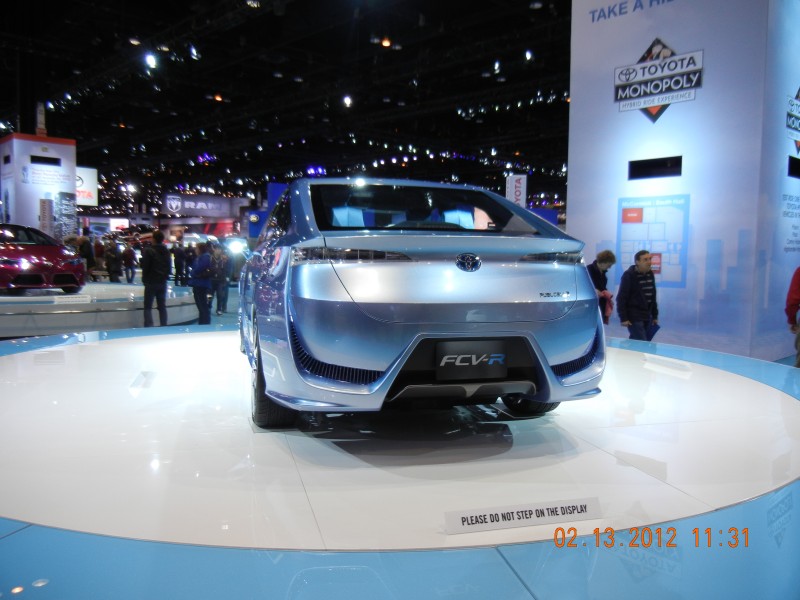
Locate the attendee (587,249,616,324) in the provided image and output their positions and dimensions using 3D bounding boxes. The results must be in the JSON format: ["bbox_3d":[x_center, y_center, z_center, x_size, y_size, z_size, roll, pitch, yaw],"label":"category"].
[{"bbox_3d":[2.499,0.174,8.858,0.420,1.610,0.480,5,5,40],"label":"attendee"}]

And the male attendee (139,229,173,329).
[{"bbox_3d":[-3.977,-0.253,11.364,0.520,1.780,0.360,-1,5,-23],"label":"male attendee"}]

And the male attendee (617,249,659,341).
[{"bbox_3d":[2.925,0.219,8.660,0.530,1.670,0.400,-2,5,-35],"label":"male attendee"}]

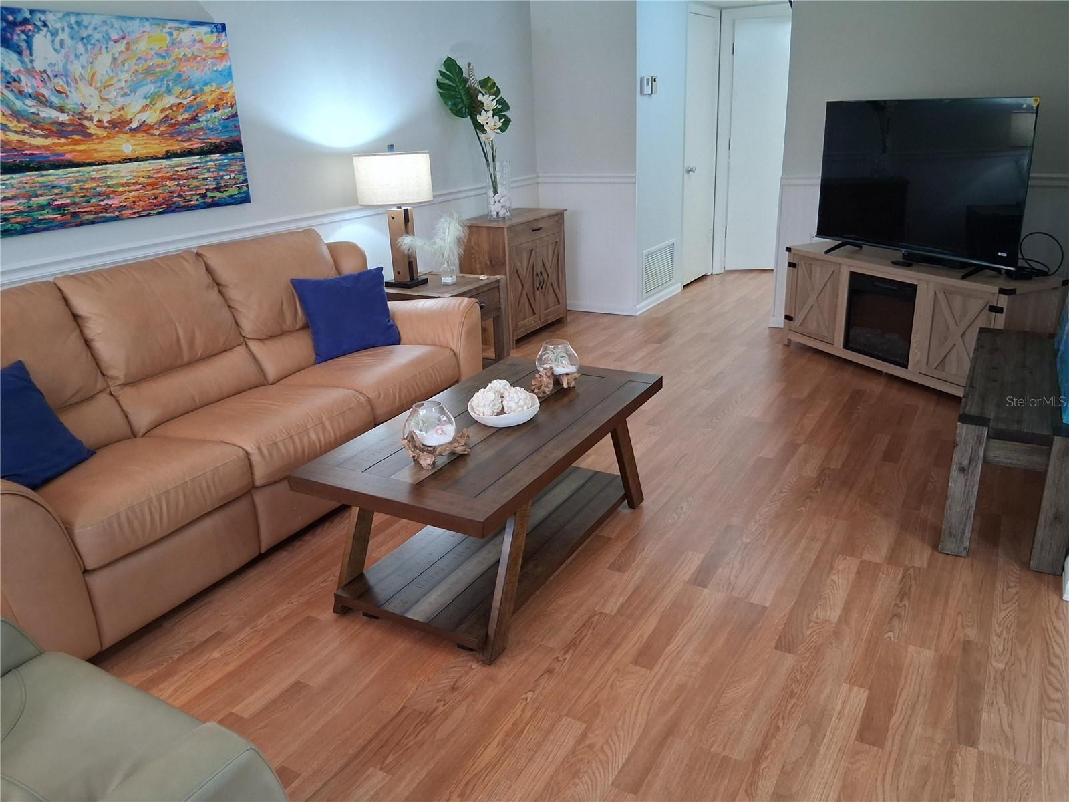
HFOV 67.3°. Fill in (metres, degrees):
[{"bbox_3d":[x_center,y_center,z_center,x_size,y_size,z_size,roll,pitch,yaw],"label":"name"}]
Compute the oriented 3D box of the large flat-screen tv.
[{"bbox_3d":[1.903,-1.125,4.065,0.090,0.745,1.290,-10,21,-20],"label":"large flat-screen tv"}]

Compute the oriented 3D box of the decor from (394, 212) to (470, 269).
[{"bbox_3d":[-0.540,-0.848,4.237,0.360,0.280,0.200,-5,20,-6],"label":"decor"}]

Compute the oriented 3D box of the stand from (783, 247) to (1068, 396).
[{"bbox_3d":[1.986,-0.458,4.315,0.405,0.590,1.440,-11,21,-21],"label":"stand"}]

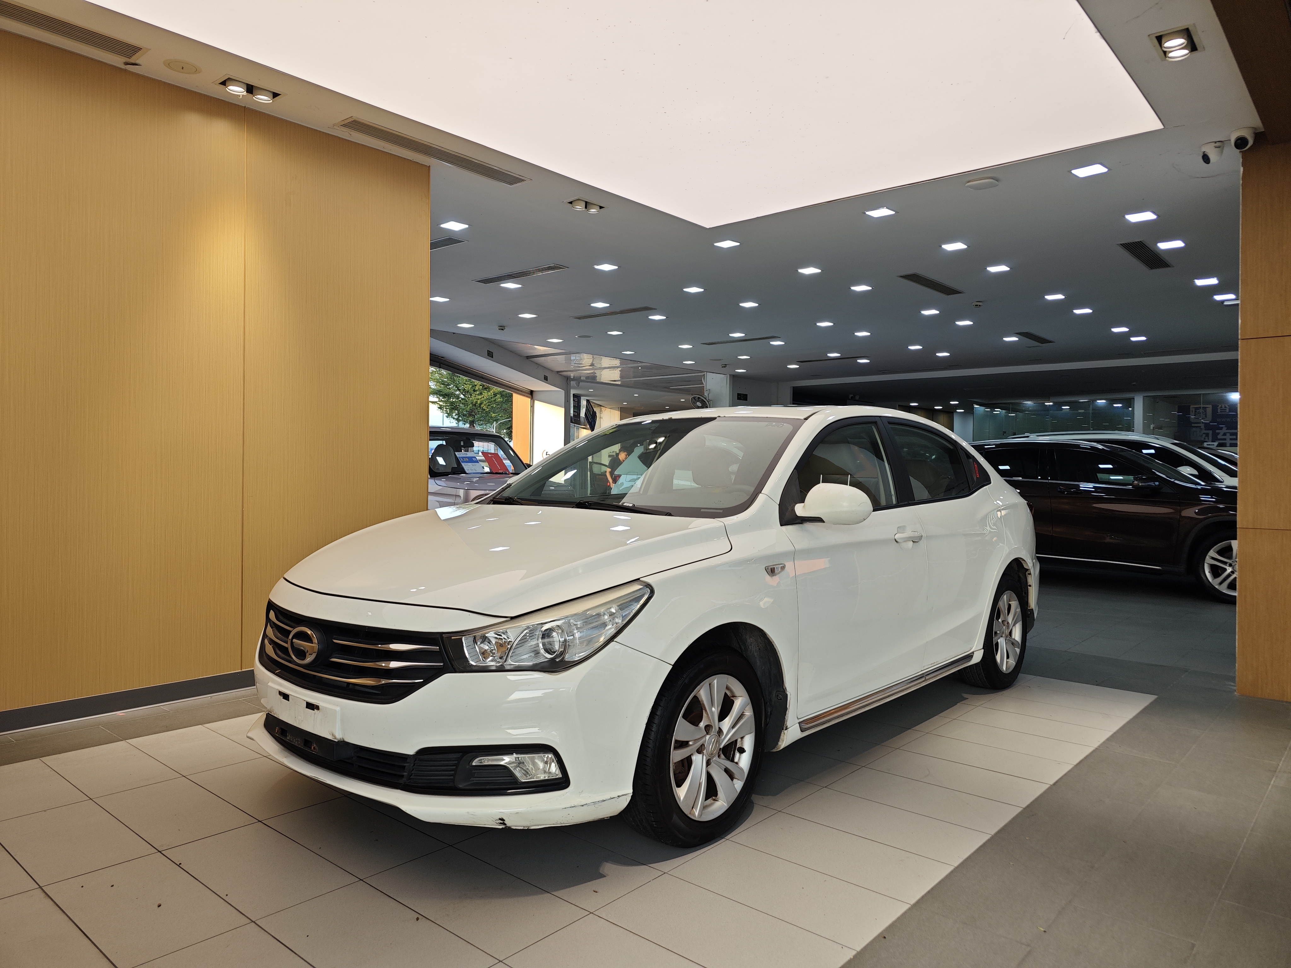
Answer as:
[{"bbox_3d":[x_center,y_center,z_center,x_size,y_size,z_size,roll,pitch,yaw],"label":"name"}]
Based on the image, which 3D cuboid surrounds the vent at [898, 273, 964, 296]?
[{"bbox_3d":[2.778,-1.935,8.280,0.200,0.050,1.140,1,1,41],"label":"vent"}]

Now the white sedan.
[{"bbox_3d":[0.463,0.343,4.255,1.840,1.490,4.580,1,1,41],"label":"white sedan"}]

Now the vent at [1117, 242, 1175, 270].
[{"bbox_3d":[4.189,-1.915,7.163,0.200,0.050,1.140,1,1,41],"label":"vent"}]

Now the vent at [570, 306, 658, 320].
[{"bbox_3d":[-0.381,-1.972,9.858,1.140,0.050,0.200,1,1,41],"label":"vent"}]

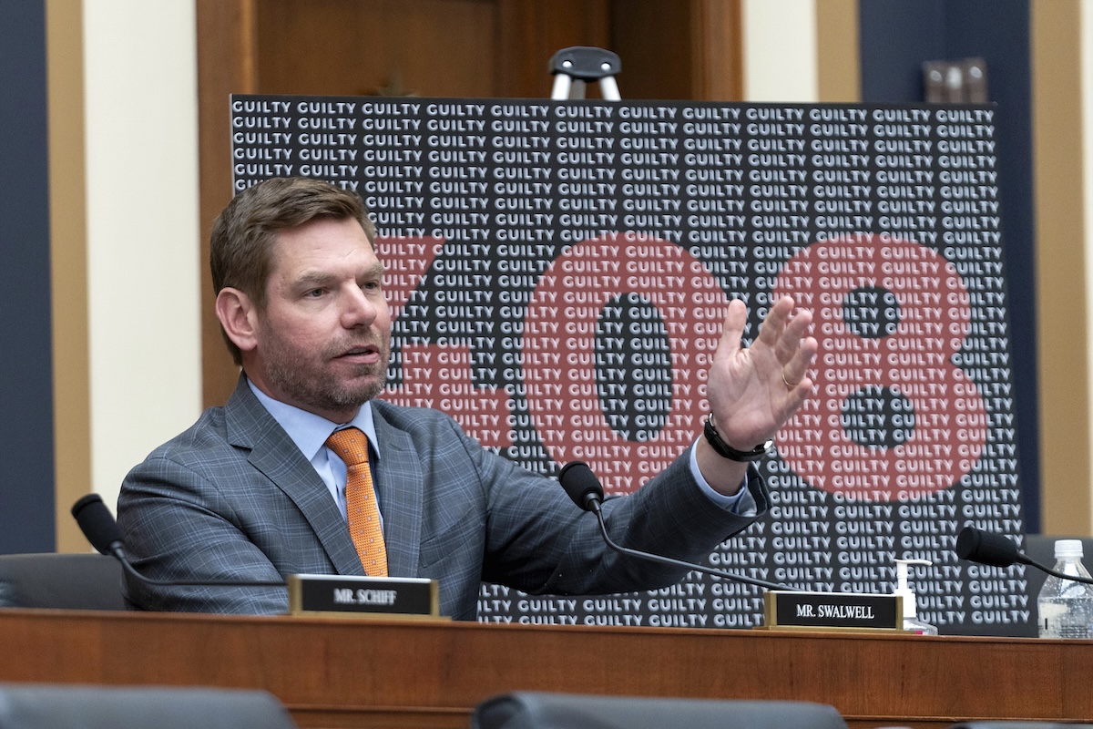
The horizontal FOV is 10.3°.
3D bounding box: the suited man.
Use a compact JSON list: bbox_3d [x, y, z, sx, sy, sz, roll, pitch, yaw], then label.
[{"bbox_3d":[-0.140,0.455,6.400,0.600,1.320,0.780,-1,-1,-35],"label":"suited man"}]

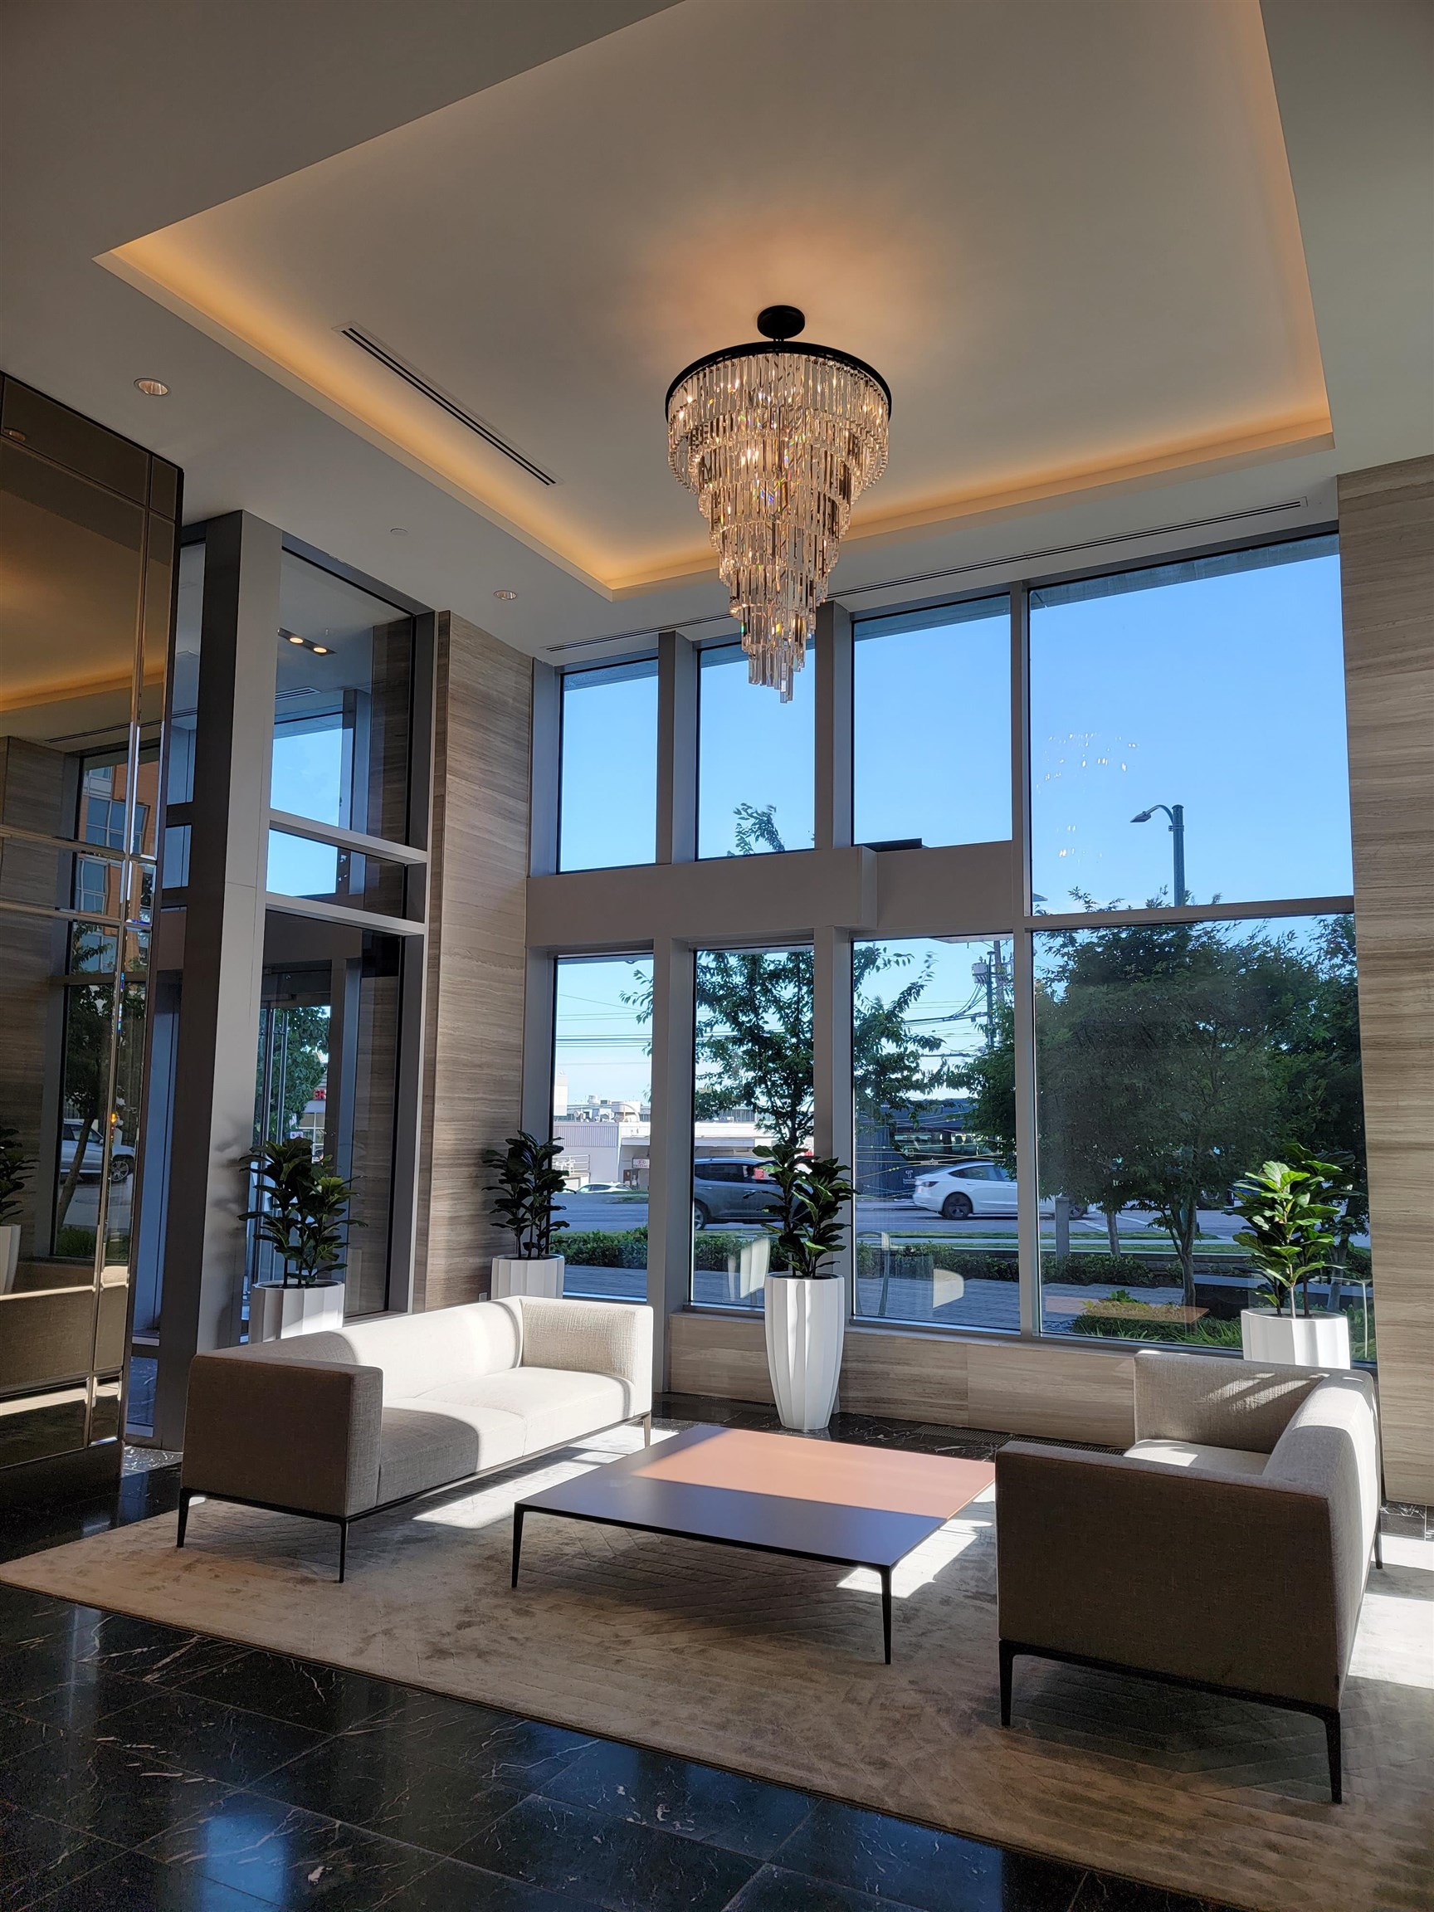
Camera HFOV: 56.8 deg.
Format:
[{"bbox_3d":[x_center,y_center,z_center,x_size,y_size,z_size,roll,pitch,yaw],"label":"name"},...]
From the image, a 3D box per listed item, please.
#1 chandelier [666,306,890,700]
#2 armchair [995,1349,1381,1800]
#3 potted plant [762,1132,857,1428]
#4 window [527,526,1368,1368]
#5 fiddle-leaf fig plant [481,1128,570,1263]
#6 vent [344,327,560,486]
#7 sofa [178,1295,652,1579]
[{"bbox_3d":[0.256,-1.808,5.354,0.920,1.640,0.920,1,-7,0],"label":"chandelier"},{"bbox_3d":[1.565,1.764,4.162,0.820,0.690,1.950,-3,-8,28],"label":"armchair"},{"bbox_3d":[0.490,1.773,7.229,0.500,1.505,0.500,1,-8,0],"label":"potted plant"},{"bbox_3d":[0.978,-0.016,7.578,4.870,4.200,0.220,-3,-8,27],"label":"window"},{"bbox_3d":[-1.151,1.460,8.066,0.550,0.760,0.530,-3,-8,27],"label":"fiddle-leaf fig plant"},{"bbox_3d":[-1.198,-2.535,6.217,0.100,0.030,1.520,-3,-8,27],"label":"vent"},{"bbox_3d":[-1.139,1.919,5.598,0.800,0.690,2.030,-3,-8,27],"label":"sofa"}]

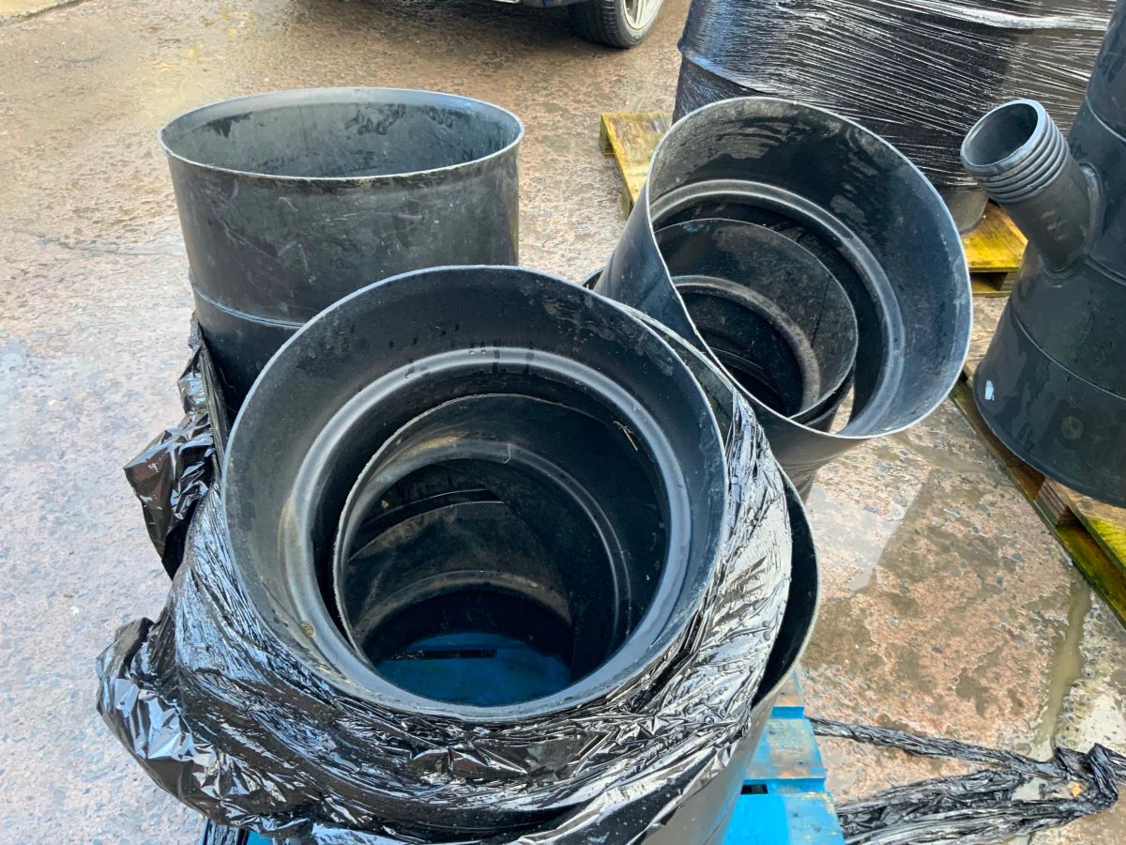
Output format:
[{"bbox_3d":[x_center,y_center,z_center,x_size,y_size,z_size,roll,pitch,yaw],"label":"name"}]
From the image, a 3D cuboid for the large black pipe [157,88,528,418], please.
[{"bbox_3d":[-0.351,-0.203,1.658,0.560,0.620,0.560,1,31,-1],"label":"large black pipe"}]

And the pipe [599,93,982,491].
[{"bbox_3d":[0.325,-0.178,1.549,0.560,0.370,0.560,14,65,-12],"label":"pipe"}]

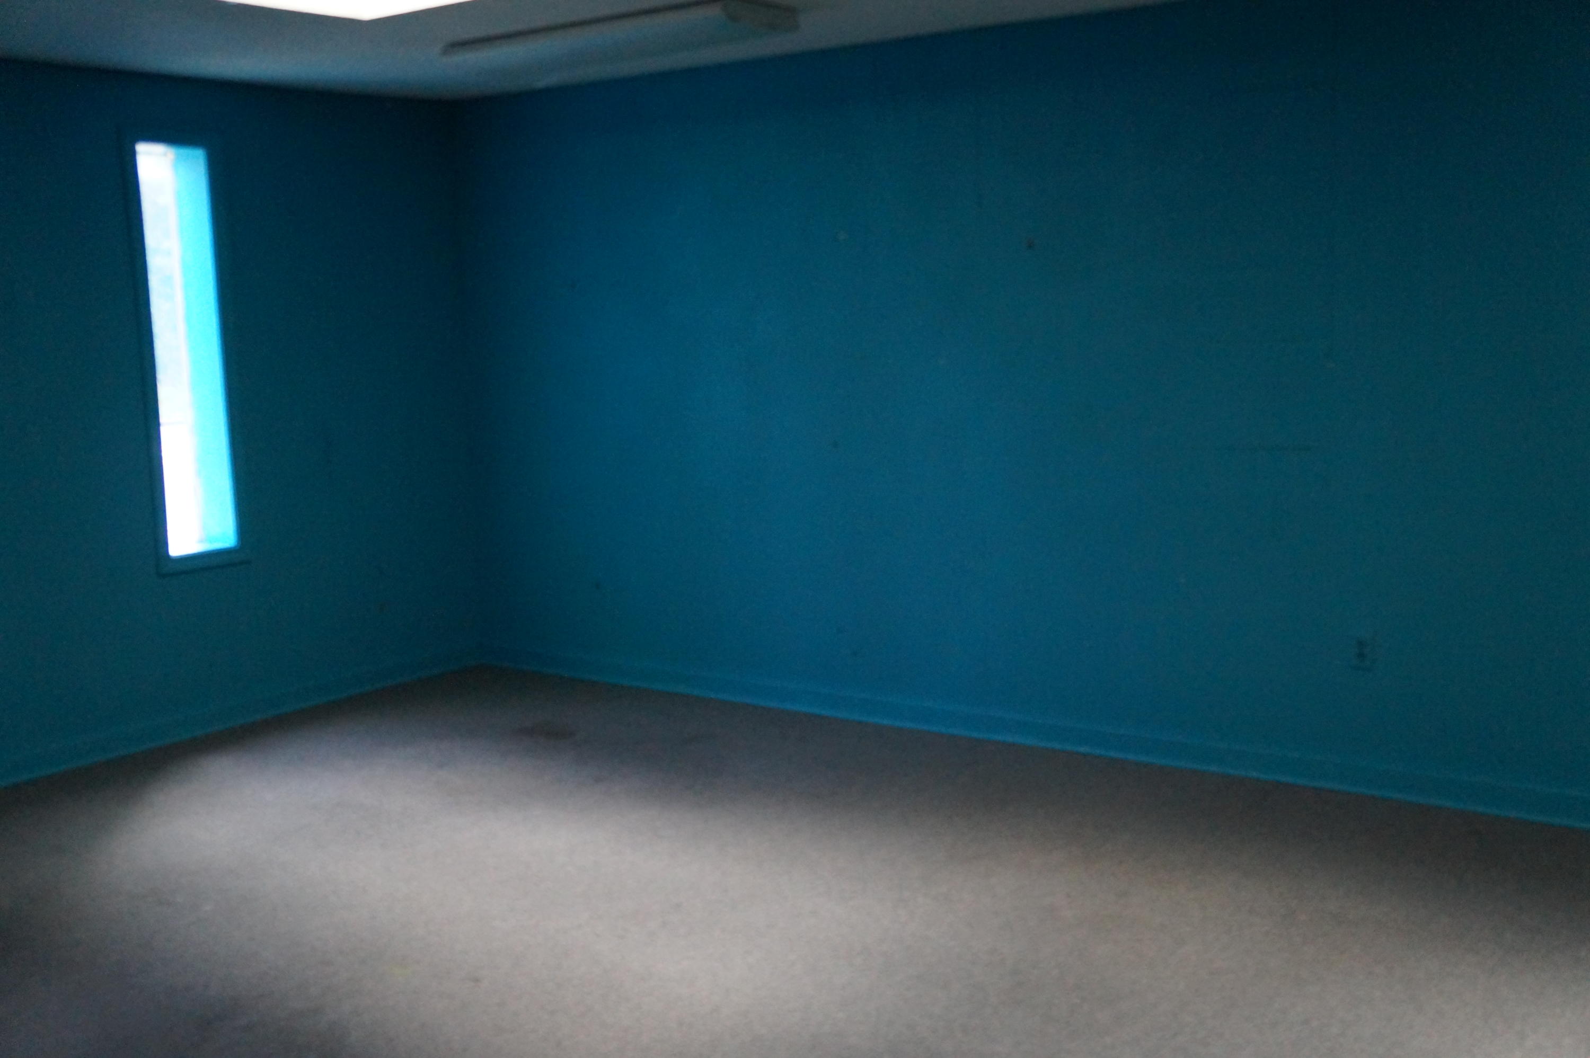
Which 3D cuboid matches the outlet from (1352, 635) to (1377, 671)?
[{"bbox_3d":[1.727,0.372,4.822,0.071,0.115,0.010,4,10,36],"label":"outlet"}]

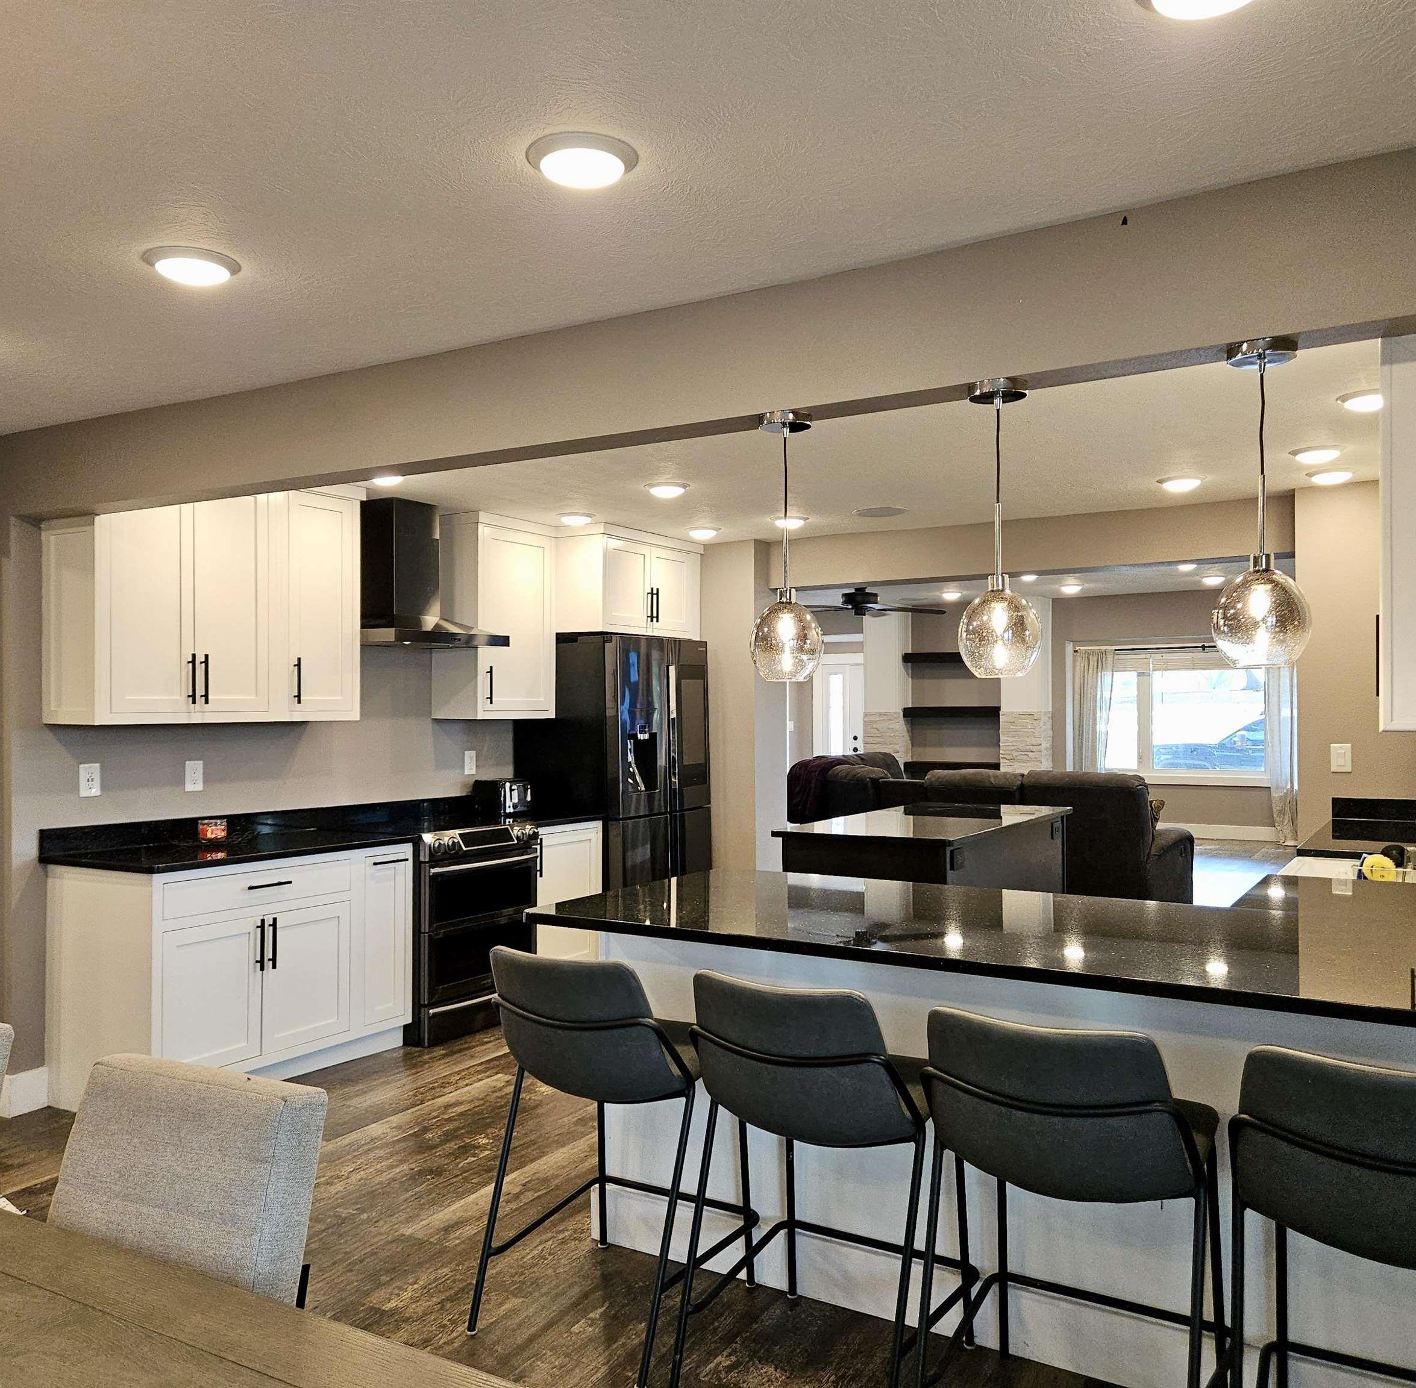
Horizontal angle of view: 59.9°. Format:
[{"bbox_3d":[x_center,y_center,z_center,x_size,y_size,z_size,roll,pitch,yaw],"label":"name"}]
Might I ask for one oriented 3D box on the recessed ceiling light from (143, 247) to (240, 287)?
[{"bbox_3d":[-1.153,-0.948,2.751,0.205,0.028,0.205,0,-1,0],"label":"recessed ceiling light"}]

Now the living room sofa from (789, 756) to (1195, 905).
[{"bbox_3d":[2.140,1.048,9.615,3.407,1.053,3.226,-1,-1,32],"label":"living room sofa"}]

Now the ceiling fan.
[{"bbox_3d":[1.188,-0.746,9.576,1.320,0.292,1.320,-1,-1,32],"label":"ceiling fan"}]

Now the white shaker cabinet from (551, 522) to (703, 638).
[{"bbox_3d":[-0.552,-0.602,6.989,0.617,0.573,0.980,-1,-1,32],"label":"white shaker cabinet"}]

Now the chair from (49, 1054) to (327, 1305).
[{"bbox_3d":[-0.903,1.038,1.736,0.455,0.880,0.580,-1,-1,28],"label":"chair"}]

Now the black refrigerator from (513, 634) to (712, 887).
[{"bbox_3d":[-0.532,0.630,6.934,0.730,1.820,0.910,-1,-1,31],"label":"black refrigerator"}]

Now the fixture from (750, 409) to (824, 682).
[{"bbox_3d":[0.183,-0.334,2.853,0.177,0.615,0.177,0,-1,0],"label":"fixture"}]

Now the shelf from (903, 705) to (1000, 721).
[{"bbox_3d":[2.959,0.215,14.500,1.270,0.130,0.260,-1,-1,31],"label":"shelf"}]

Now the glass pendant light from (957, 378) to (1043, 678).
[{"bbox_3d":[0.612,-0.339,2.592,0.177,0.615,0.177,-1,-1,31],"label":"glass pendant light"}]

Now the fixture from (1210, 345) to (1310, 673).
[{"bbox_3d":[1.048,-0.343,2.327,0.177,0.615,0.177,-1,-1,31],"label":"fixture"}]

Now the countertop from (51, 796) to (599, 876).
[{"bbox_3d":[-1.515,0.575,5.490,0.640,0.140,2.580,-1,-1,31],"label":"countertop"}]

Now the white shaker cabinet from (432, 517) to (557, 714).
[{"bbox_3d":[-1.094,-0.381,6.378,0.333,1.030,0.600,-1,-1,32],"label":"white shaker cabinet"}]

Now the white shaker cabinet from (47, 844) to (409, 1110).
[{"bbox_3d":[-1.837,1.067,4.860,0.630,0.889,1.207,-1,-1,32],"label":"white shaker cabinet"}]

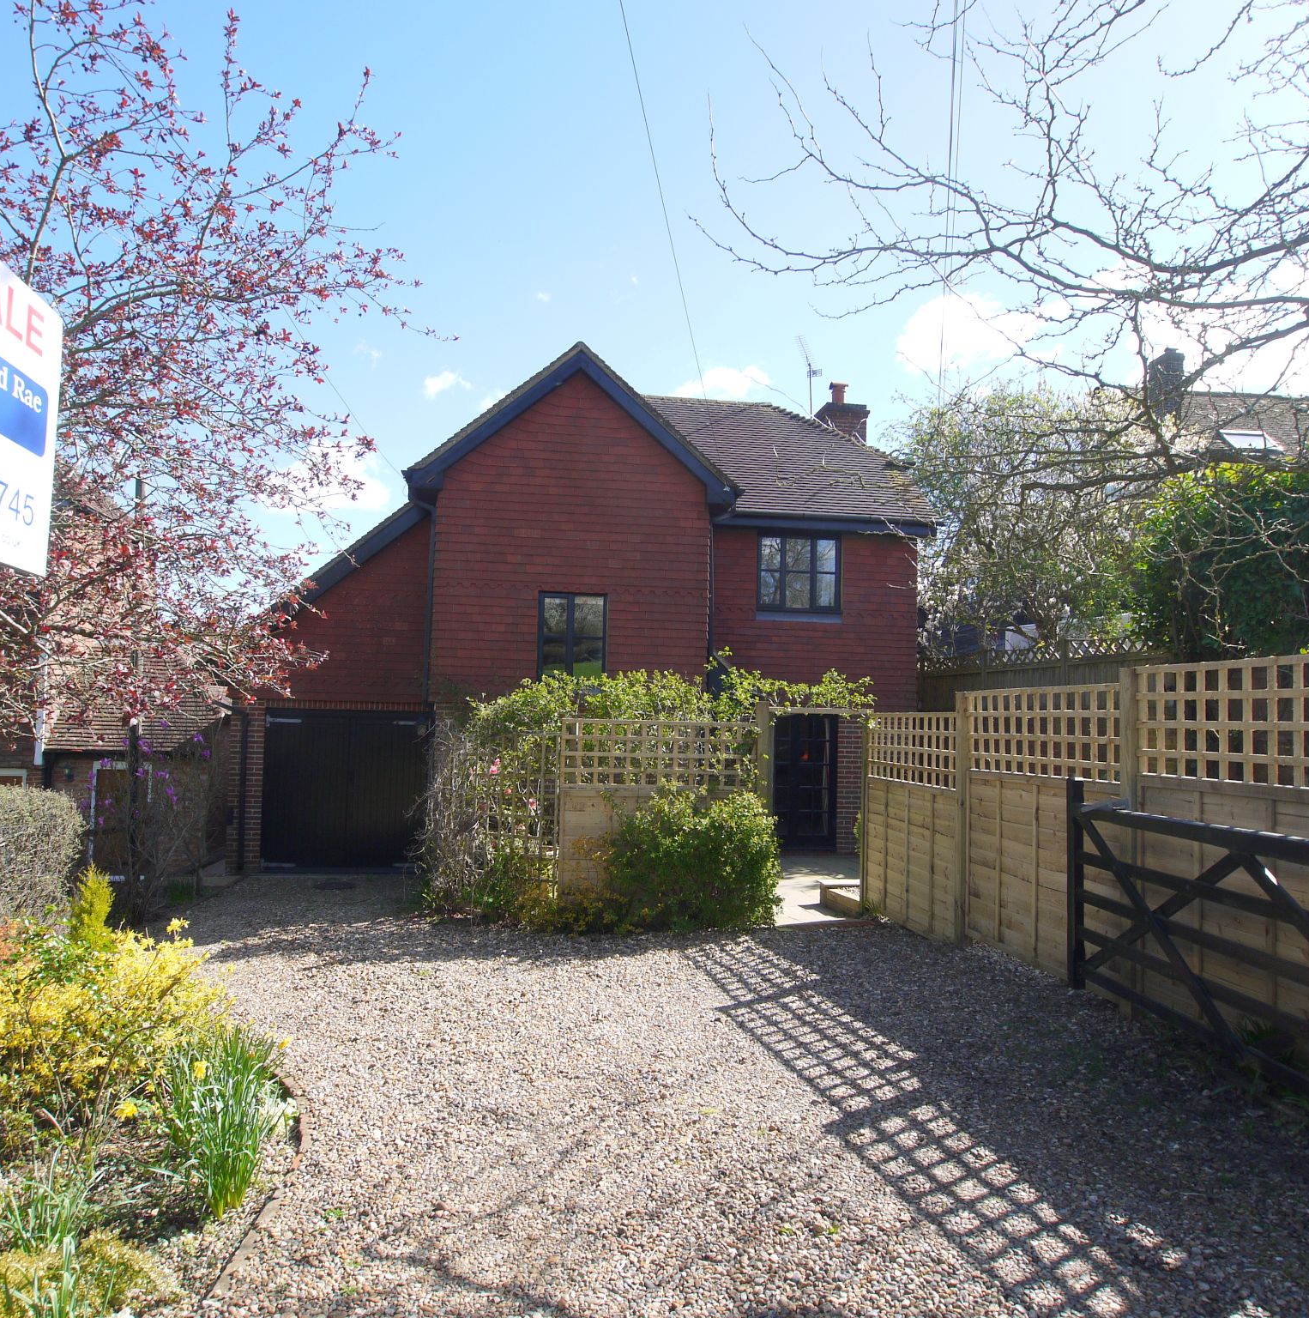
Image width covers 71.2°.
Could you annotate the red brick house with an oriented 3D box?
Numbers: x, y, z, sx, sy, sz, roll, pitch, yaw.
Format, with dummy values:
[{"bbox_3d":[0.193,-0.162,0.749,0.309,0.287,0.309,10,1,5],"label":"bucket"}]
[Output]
[{"bbox_3d":[-1.115,-0.813,15.207,10.100,7.900,7.800,2,-3,-8],"label":"red brick house"}]

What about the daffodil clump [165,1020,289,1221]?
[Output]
[{"bbox_3d":[-1.352,1.465,2.880,0.400,0.500,0.400,1,-3,0],"label":"daffodil clump"}]

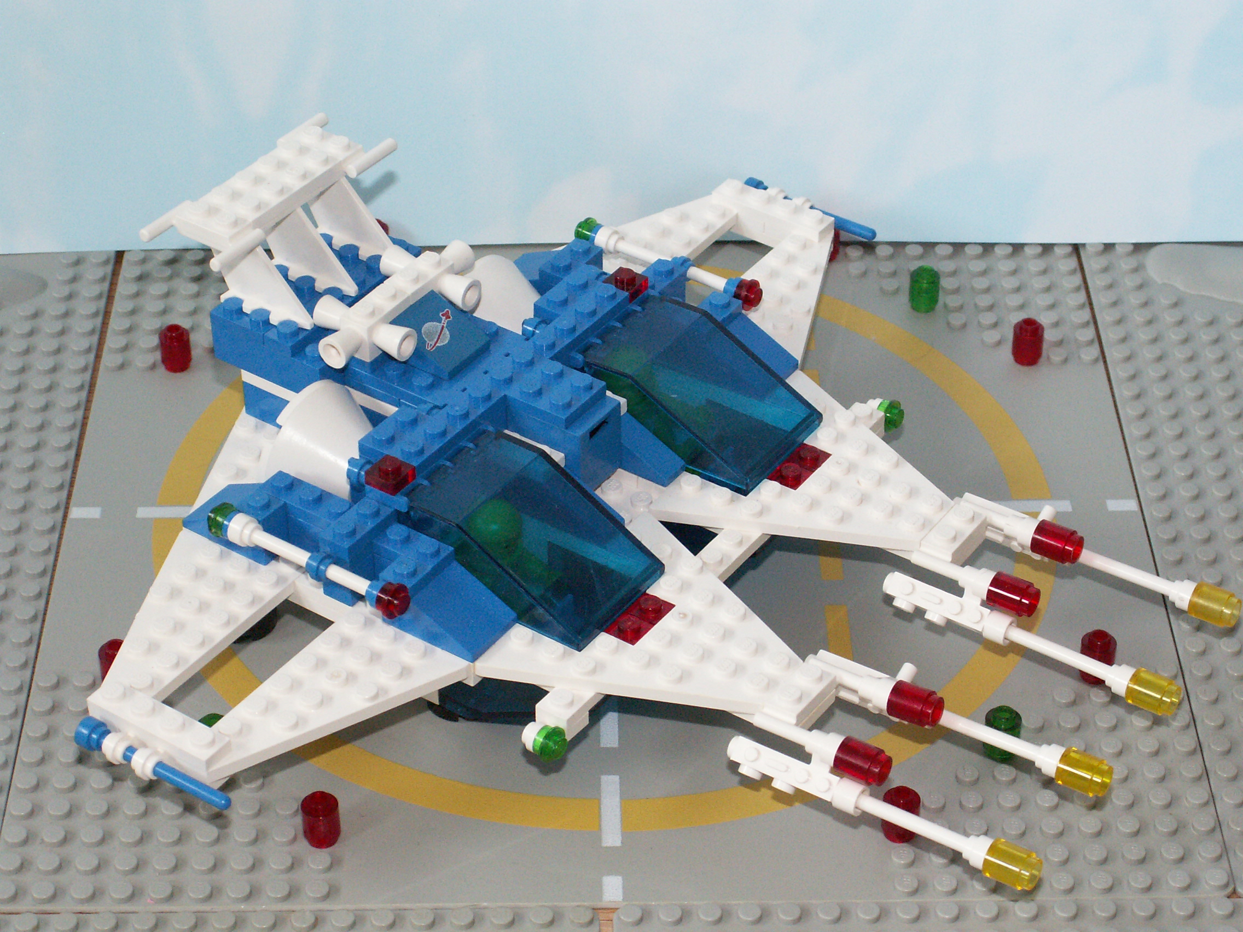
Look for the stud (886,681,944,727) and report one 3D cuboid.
[{"bbox_3d":[0.061,0.049,0.572,0.011,0.008,0.008,21,42,29],"label":"stud"}]

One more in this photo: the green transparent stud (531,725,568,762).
[{"bbox_3d":[-0.014,0.057,0.567,0.005,0.008,0.008,24,44,27],"label":"green transparent stud"}]

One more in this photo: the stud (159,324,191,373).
[{"bbox_3d":[-0.113,-0.030,0.703,0.008,0.011,0.008,0,38,-1],"label":"stud"}]

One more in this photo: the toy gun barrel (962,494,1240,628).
[{"bbox_3d":[0.105,0.021,0.613,0.069,0.009,0.009,21,42,29],"label":"toy gun barrel"}]

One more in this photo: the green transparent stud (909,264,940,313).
[{"bbox_3d":[0.079,-0.047,0.725,0.008,0.011,0.008,0,38,-1],"label":"green transparent stud"}]

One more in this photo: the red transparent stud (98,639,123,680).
[{"bbox_3d":[-0.111,0.044,0.609,0.008,0.011,0.008,0,38,-1],"label":"red transparent stud"}]

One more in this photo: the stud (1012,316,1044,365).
[{"bbox_3d":[0.104,-0.032,0.707,0.008,0.011,0.008,0,38,-1],"label":"stud"}]

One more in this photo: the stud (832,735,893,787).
[{"bbox_3d":[0.049,0.060,0.558,0.011,0.008,0.008,21,42,29],"label":"stud"}]

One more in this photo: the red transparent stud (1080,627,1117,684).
[{"bbox_3d":[0.105,0.042,0.612,0.008,0.011,0.008,0,38,-1],"label":"red transparent stud"}]

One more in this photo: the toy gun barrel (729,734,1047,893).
[{"bbox_3d":[0.051,0.069,0.552,0.069,0.009,0.009,21,42,29],"label":"toy gun barrel"}]

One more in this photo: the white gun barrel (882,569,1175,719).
[{"bbox_3d":[0.087,0.037,0.593,0.070,0.009,0.008,23,43,27],"label":"white gun barrel"}]

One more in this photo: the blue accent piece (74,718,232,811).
[{"bbox_3d":[-0.094,0.060,0.553,0.038,0.007,0.007,22,43,25],"label":"blue accent piece"}]

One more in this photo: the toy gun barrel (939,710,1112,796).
[{"bbox_3d":[0.081,0.057,0.562,0.040,0.008,0.008,20,42,28],"label":"toy gun barrel"}]

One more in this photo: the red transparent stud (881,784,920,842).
[{"bbox_3d":[0.058,0.072,0.573,0.008,0.011,0.008,0,38,-1],"label":"red transparent stud"}]

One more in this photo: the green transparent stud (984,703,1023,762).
[{"bbox_3d":[0.082,0.057,0.593,0.008,0.011,0.008,0,38,-1],"label":"green transparent stud"}]

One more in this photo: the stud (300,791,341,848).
[{"bbox_3d":[-0.062,0.073,0.572,0.008,0.011,0.008,0,38,-1],"label":"stud"}]

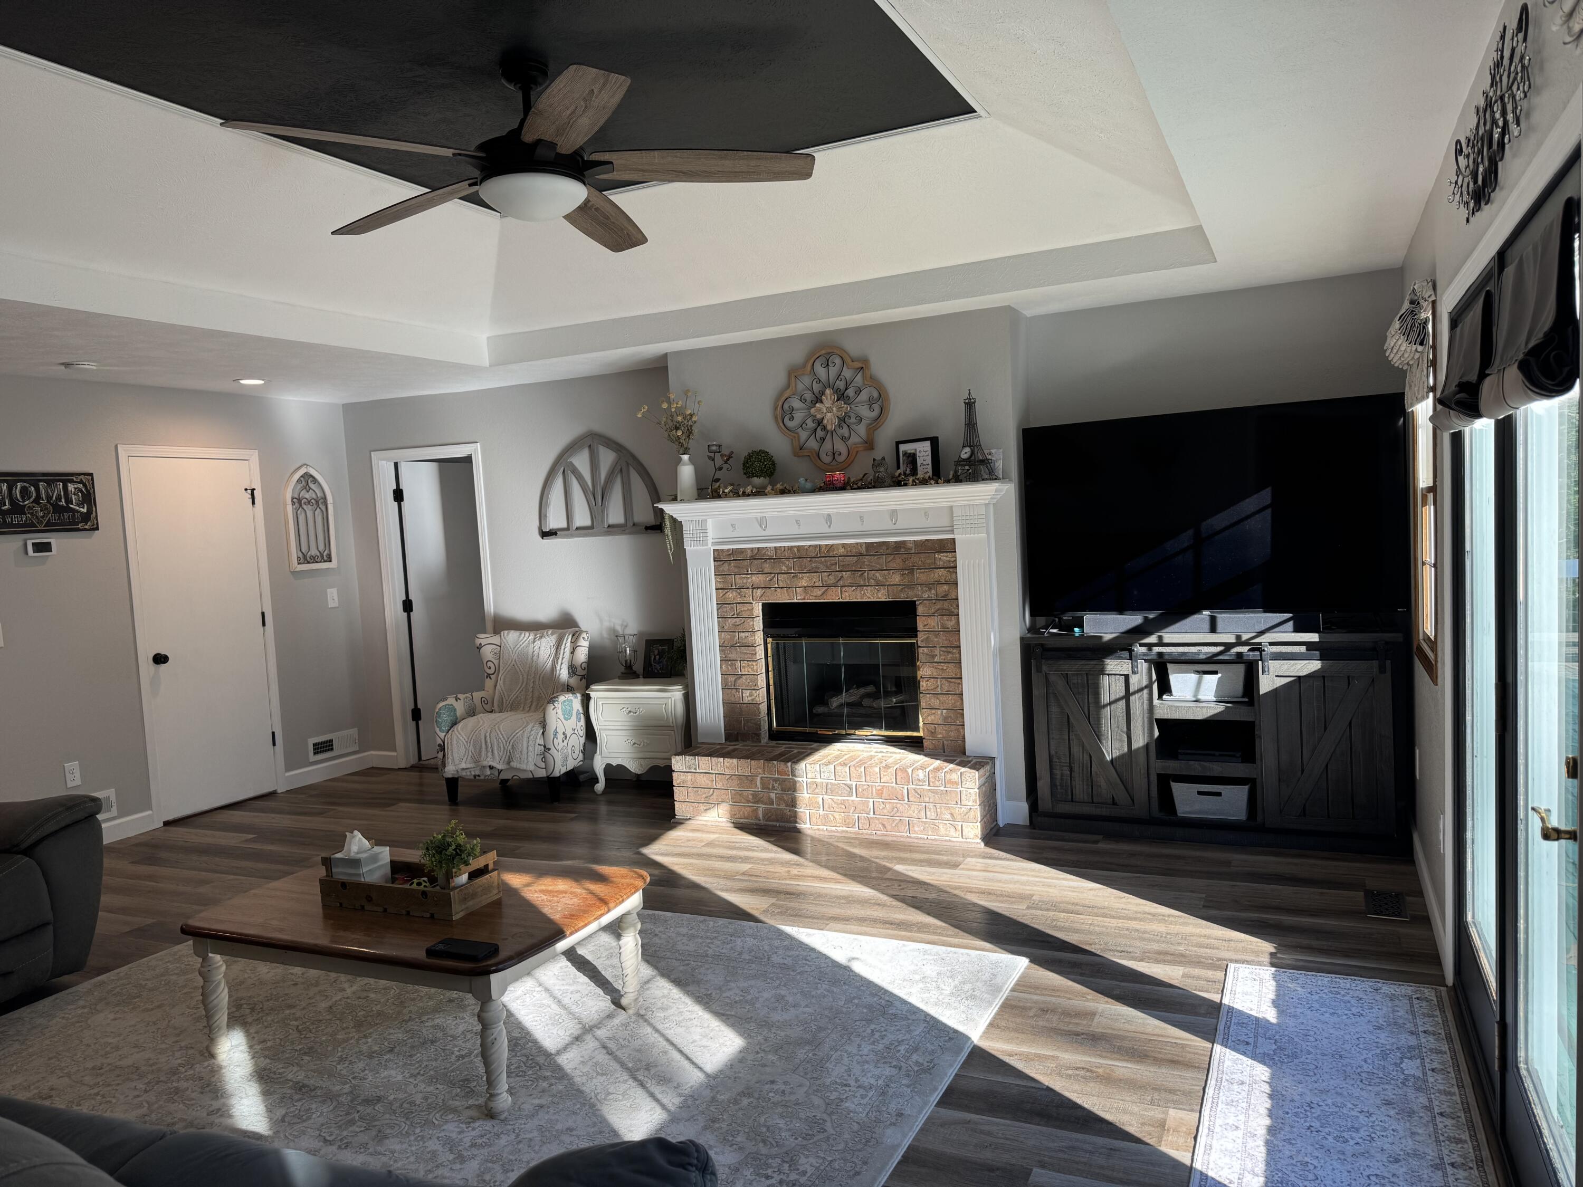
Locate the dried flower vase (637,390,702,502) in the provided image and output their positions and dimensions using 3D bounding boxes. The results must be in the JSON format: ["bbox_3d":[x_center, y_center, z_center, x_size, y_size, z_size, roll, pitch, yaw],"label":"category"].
[{"bbox_3d":[-0.611,-0.773,5.773,0.350,0.578,0.240,-1,4,26],"label":"dried flower vase"}]

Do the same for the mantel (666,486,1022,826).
[{"bbox_3d":[0.177,0.324,5.438,1.830,1.622,0.395,-1,4,26],"label":"mantel"}]

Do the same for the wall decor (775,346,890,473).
[{"bbox_3d":[0.198,-0.919,5.513,0.627,0.622,0.030,-1,4,26],"label":"wall decor"}]

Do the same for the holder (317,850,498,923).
[{"bbox_3d":[-1.139,0.851,3.283,0.484,0.142,0.205,-1,4,24],"label":"holder"}]

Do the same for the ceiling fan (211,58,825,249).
[{"bbox_3d":[-0.828,-1.394,3.379,1.652,0.489,1.694,-1,4,26],"label":"ceiling fan"}]

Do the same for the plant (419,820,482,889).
[{"bbox_3d":[-0.998,0.781,3.220,0.190,0.243,0.190,-1,4,26],"label":"plant"}]

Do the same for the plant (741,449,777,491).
[{"bbox_3d":[-0.159,-0.612,5.585,0.180,0.238,0.180,-3,4,0],"label":"plant"}]

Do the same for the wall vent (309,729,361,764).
[{"bbox_3d":[-2.967,0.985,7.136,0.020,0.140,0.388,-1,4,26],"label":"wall vent"}]

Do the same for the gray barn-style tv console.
[{"bbox_3d":[1.863,0.625,4.947,1.550,0.926,0.365,-1,4,26],"label":"gray barn-style tv console"}]

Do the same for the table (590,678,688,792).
[{"bbox_3d":[-0.776,0.816,6.259,0.645,0.635,0.340,-2,4,20],"label":"table"}]

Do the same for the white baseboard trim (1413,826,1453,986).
[{"bbox_3d":[2.290,1.057,3.953,0.018,0.125,1.460,-1,4,26],"label":"white baseboard trim"}]

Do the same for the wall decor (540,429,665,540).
[{"bbox_3d":[-1.143,-0.636,6.428,0.850,0.605,0.028,-1,4,26],"label":"wall decor"}]

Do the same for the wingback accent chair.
[{"bbox_3d":[-1.576,0.704,6.448,0.760,0.930,0.700,-2,4,12],"label":"wingback accent chair"}]

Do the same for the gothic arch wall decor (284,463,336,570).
[{"bbox_3d":[-3.062,-0.486,6.991,0.026,0.668,0.342,-1,4,26],"label":"gothic arch wall decor"}]

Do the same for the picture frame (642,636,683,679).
[{"bbox_3d":[-0.755,0.376,6.289,0.192,0.223,0.028,-2,-5,20],"label":"picture frame"}]

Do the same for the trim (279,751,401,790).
[{"bbox_3d":[-2.921,1.148,7.118,0.200,0.096,0.710,-1,4,26],"label":"trim"}]

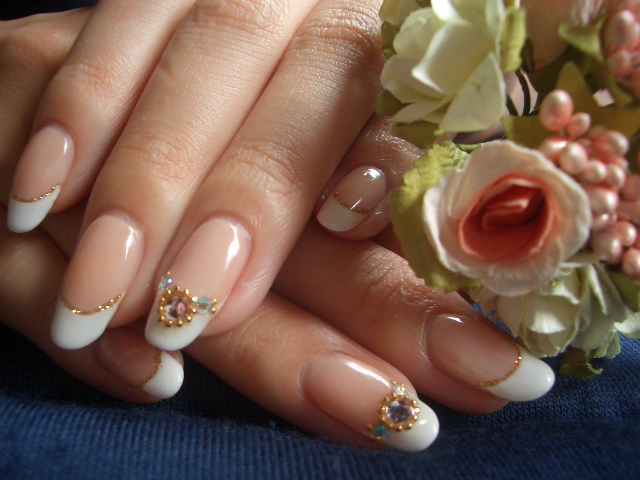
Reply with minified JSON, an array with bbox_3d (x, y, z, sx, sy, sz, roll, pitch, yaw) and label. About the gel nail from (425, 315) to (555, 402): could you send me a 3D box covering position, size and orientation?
[{"bbox_3d":[0.029,0.020,0.112,0.022,0.004,0.011,25,57,16],"label":"gel nail"}]

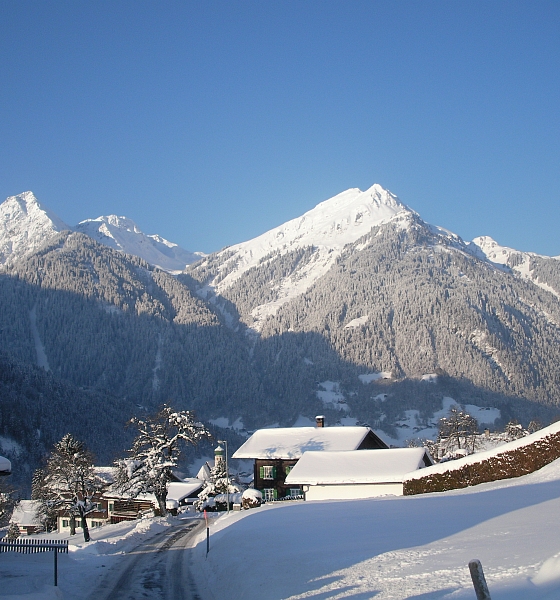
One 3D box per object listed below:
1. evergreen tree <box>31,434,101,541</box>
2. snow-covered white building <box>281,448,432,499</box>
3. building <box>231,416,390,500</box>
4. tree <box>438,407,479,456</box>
[{"bbox_3d":[-14.370,12.587,56.000,4.710,7.340,4.710,-2,-8,0],"label":"evergreen tree"},{"bbox_3d":[6.921,14.312,67.651,10.130,4.200,9.210,-5,-9,24],"label":"snow-covered white building"},{"bbox_3d":[3.411,15.853,82.595,12.450,7.900,10.500,-6,-9,29],"label":"building"},{"bbox_3d":[20.811,15.797,97.000,4.660,6.760,4.660,-2,-8,0],"label":"tree"}]

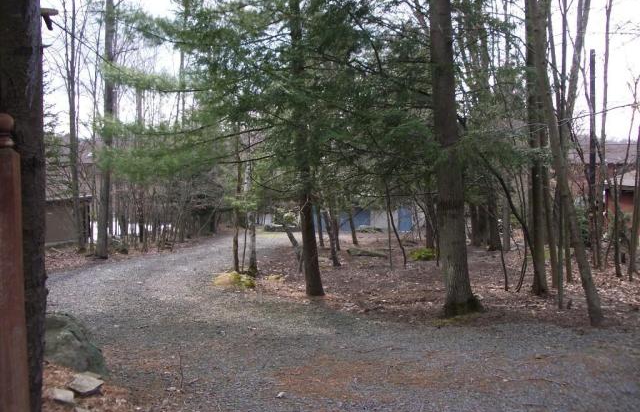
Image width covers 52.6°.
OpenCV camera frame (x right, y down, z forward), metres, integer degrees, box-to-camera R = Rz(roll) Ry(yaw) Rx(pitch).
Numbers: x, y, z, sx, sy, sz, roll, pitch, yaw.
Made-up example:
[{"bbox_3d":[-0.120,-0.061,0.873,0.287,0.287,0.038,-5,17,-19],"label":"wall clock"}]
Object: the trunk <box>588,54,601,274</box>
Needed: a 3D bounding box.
[{"bbox_3d":[7.170,-1.241,16.901,0.222,5.746,0.222,0,0,0],"label":"trunk"}]

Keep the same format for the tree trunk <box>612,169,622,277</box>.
[{"bbox_3d":[6.871,0.381,14.946,0.162,2.494,0.162,0,0,0],"label":"tree trunk"}]

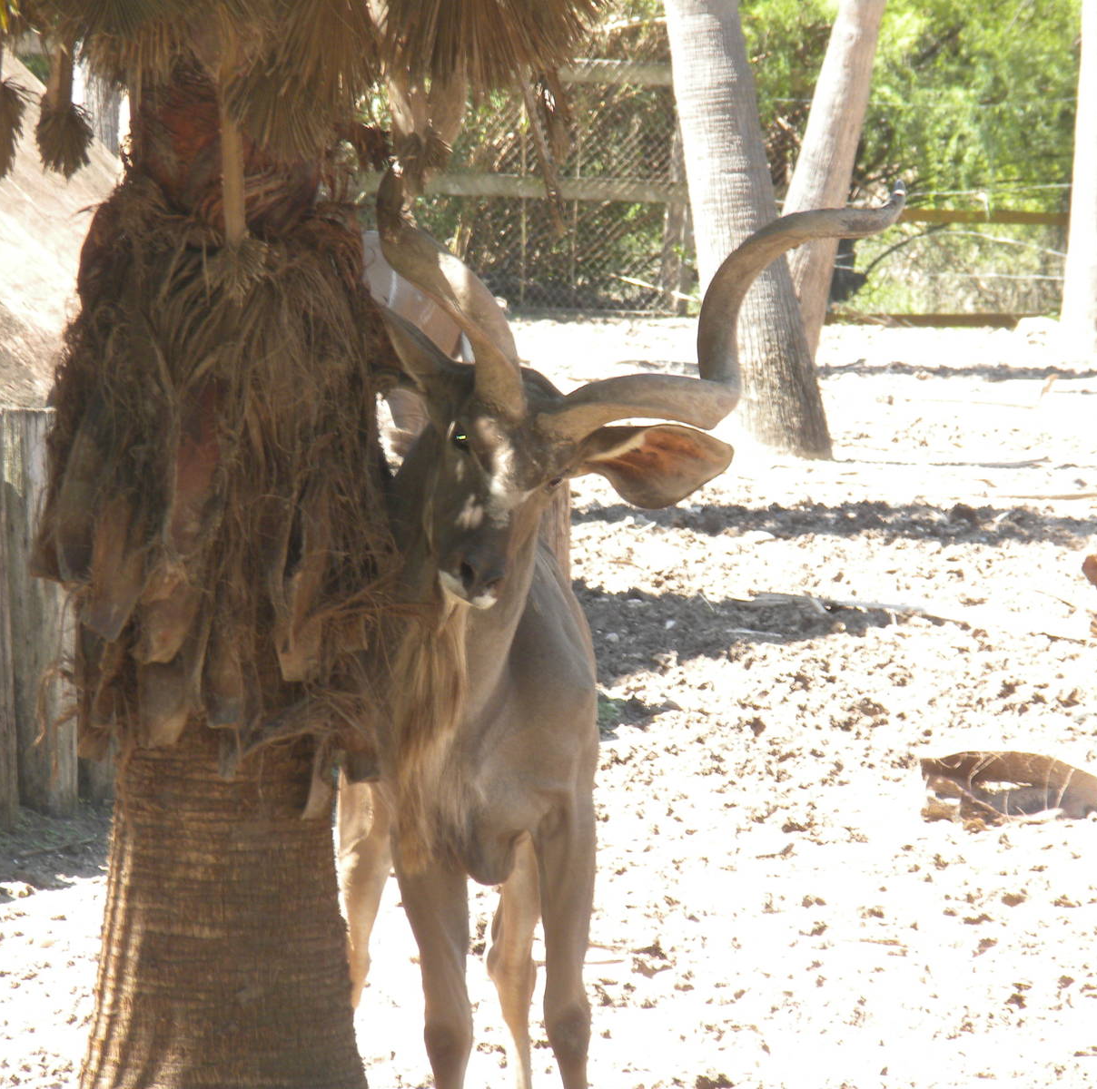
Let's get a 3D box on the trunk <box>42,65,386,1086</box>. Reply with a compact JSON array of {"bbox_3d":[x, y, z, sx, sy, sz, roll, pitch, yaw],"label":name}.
[{"bbox_3d":[-0.569,0.175,17.000,0.570,2.000,0.570,0,3,0],"label":"trunk"}]

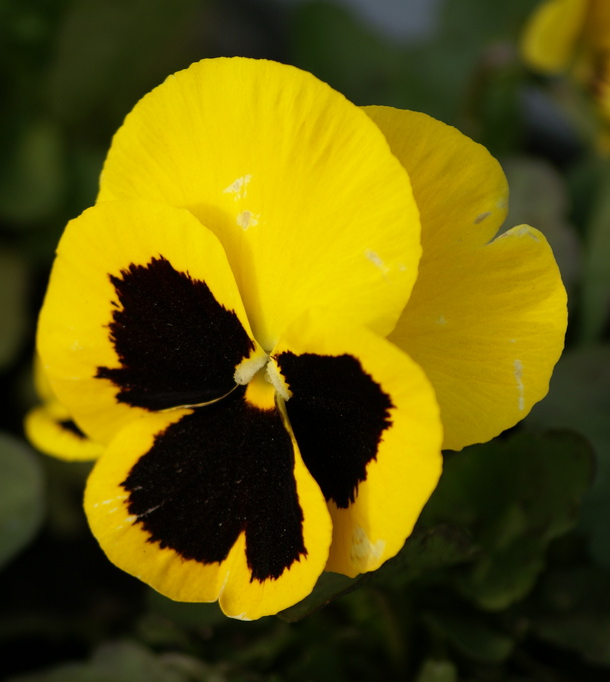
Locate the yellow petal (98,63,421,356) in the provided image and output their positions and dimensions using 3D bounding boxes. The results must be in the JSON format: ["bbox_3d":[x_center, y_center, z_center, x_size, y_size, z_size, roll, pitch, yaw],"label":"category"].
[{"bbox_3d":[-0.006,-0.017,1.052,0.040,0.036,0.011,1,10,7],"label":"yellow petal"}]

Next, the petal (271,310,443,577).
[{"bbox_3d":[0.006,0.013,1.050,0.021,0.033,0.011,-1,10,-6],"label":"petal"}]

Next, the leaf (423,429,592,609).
[{"bbox_3d":[0.026,0.023,1.120,0.022,0.024,0.011,10,-12,-3],"label":"leaf"}]

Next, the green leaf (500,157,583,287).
[{"bbox_3d":[0.031,-0.015,1.145,0.013,0.020,0.007,5,-9,7],"label":"green leaf"}]

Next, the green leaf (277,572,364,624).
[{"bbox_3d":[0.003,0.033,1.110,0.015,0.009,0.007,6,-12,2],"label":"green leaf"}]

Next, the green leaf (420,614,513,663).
[{"bbox_3d":[0.021,0.038,1.080,0.012,0.004,0.007,0,35,0],"label":"green leaf"}]

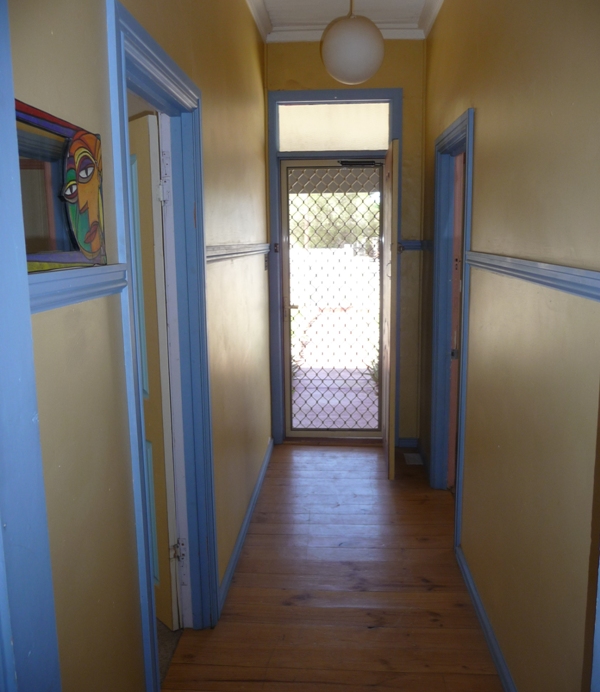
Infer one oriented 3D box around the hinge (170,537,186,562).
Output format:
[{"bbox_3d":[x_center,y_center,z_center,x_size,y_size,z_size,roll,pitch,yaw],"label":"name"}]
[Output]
[{"bbox_3d":[-0.483,0.812,2.575,0.064,0.099,0.026,0,10,4],"label":"hinge"}]

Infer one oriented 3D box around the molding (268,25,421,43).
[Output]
[{"bbox_3d":[0.311,-2.122,4.385,1.087,0.090,0.070,0,10,4],"label":"molding"}]

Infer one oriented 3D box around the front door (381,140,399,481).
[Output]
[{"bbox_3d":[0.597,-0.235,4.324,0.040,2.086,0.784,0,10,4],"label":"front door"}]

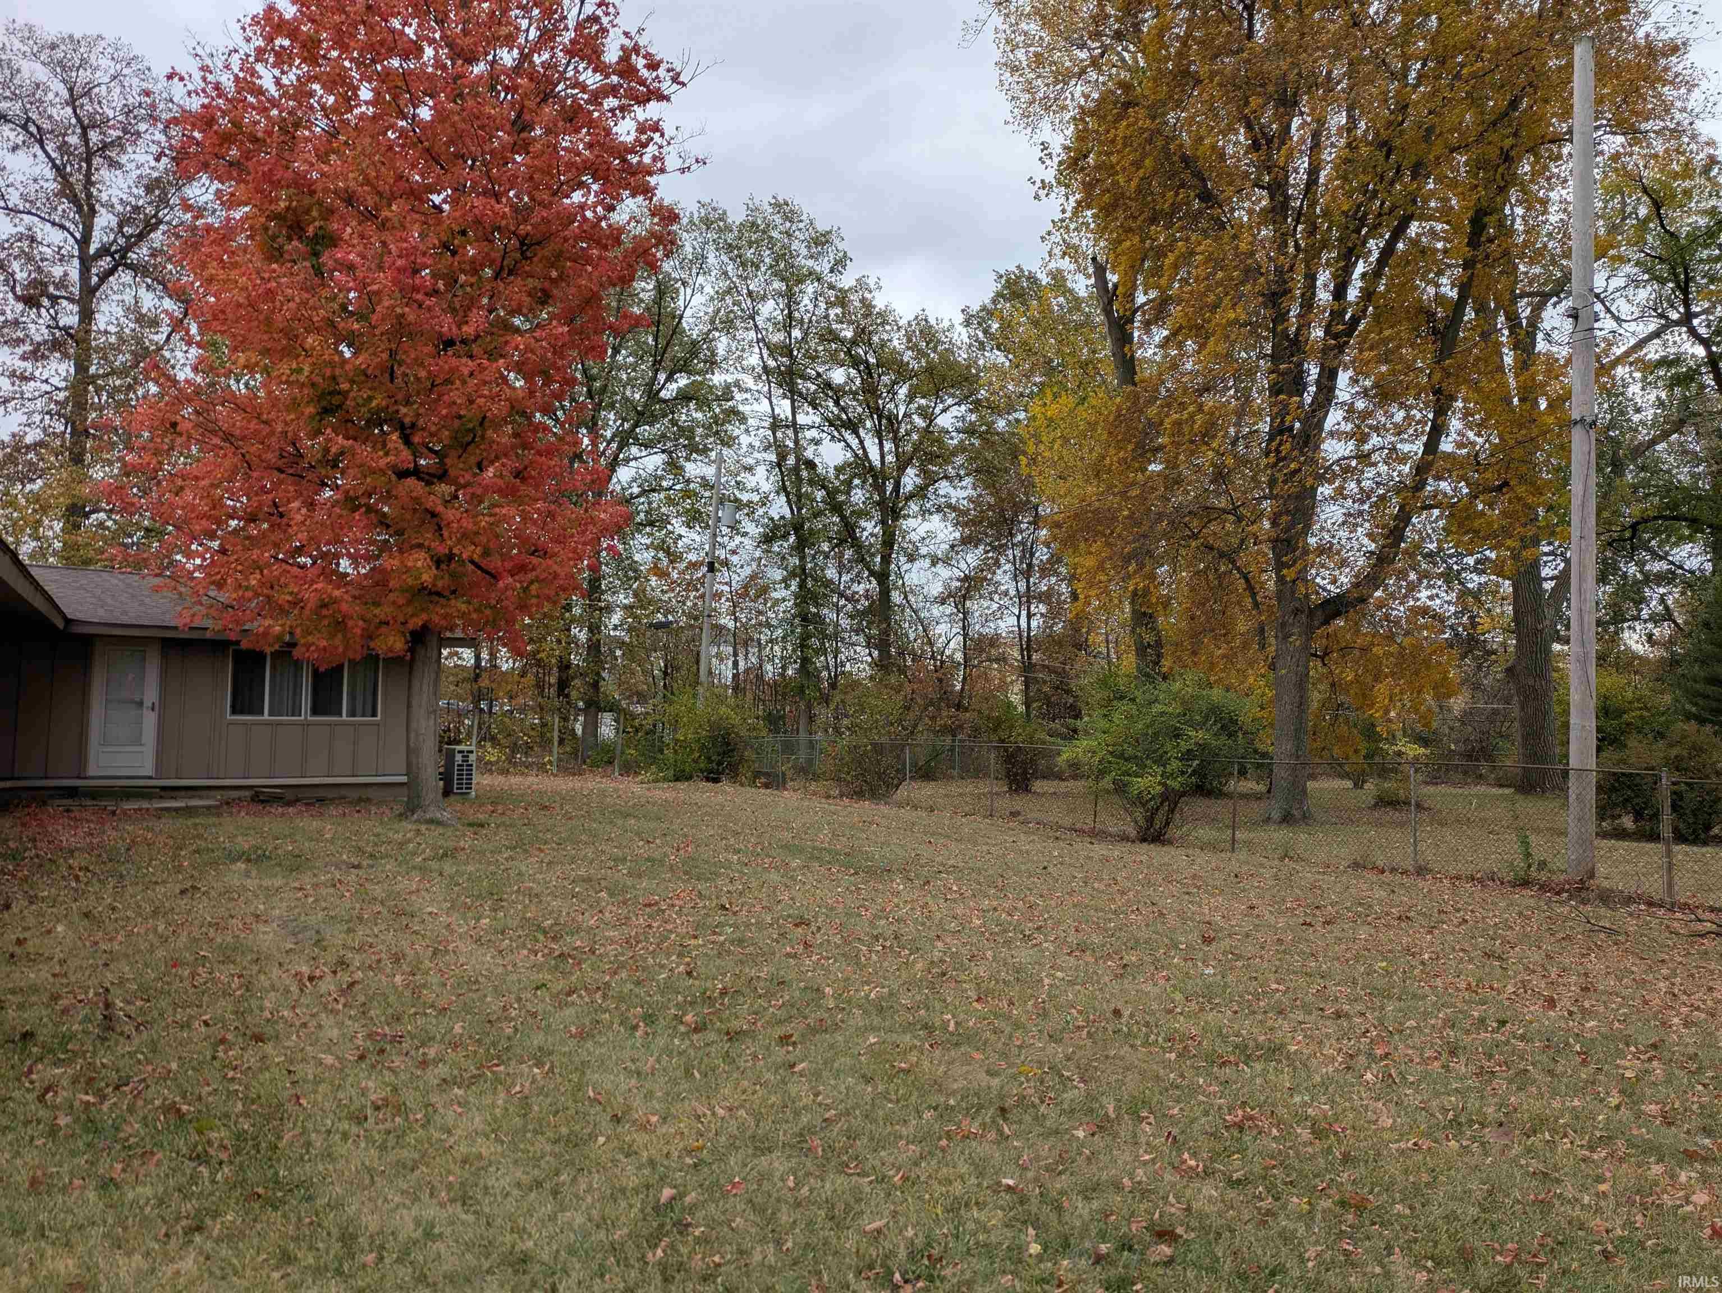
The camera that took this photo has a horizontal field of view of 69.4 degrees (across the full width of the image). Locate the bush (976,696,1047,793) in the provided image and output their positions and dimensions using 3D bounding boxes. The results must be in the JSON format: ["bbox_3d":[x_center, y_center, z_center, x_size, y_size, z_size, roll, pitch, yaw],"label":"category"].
[{"bbox_3d":[3.669,2.393,30.300,1.650,2.300,1.600,0,-3,0],"label":"bush"}]

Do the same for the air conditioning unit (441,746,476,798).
[{"bbox_3d":[-7.293,2.274,22.600,0.380,0.880,0.900,3,-4,-31],"label":"air conditioning unit"}]

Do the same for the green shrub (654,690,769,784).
[{"bbox_3d":[-3.807,2.303,31.300,2.700,2.300,2.400,0,-3,0],"label":"green shrub"}]

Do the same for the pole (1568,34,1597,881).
[{"bbox_3d":[7.790,-2.117,13.421,0.290,9.208,0.290,2,-3,0],"label":"pole"}]

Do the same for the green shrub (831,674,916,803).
[{"bbox_3d":[0.257,1.956,26.400,1.800,2.500,1.800,0,-3,0],"label":"green shrub"}]

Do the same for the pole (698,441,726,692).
[{"bbox_3d":[-4.954,-1.260,40.305,0.290,10.349,0.290,4,-3,0],"label":"pole"}]

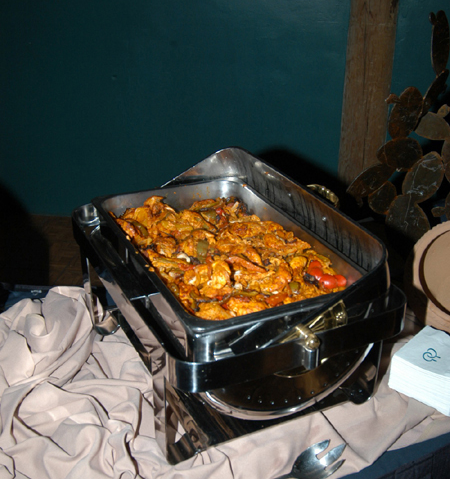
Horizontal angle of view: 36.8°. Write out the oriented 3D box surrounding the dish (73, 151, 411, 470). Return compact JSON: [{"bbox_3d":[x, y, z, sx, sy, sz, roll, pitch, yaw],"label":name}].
[{"bbox_3d":[-0.002,0.079,1.236,0.405,0.343,0.620,-11,27,-23],"label":"dish"}]

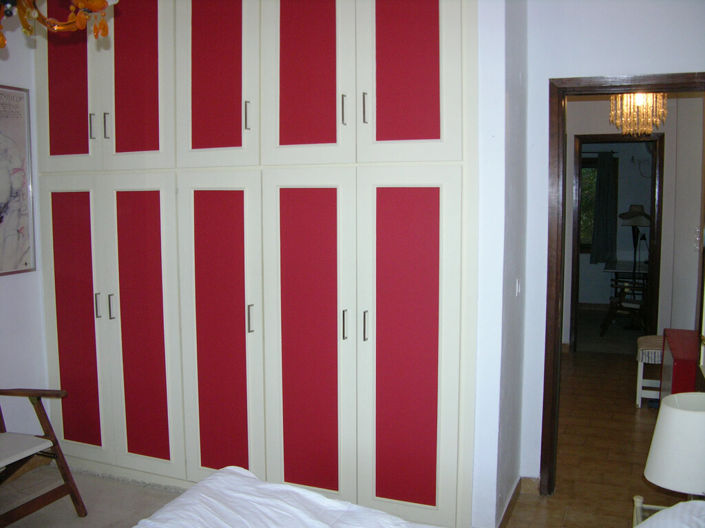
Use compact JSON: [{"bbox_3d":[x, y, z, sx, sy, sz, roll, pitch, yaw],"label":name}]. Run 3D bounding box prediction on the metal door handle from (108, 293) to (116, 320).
[{"bbox_3d":[-1.274,0.227,3.784,0.010,0.133,0.034,2,6,24],"label":"metal door handle"}]

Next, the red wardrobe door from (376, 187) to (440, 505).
[{"bbox_3d":[0.245,0.368,3.141,0.287,1.401,0.030,2,6,24],"label":"red wardrobe door"}]

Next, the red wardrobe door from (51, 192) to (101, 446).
[{"bbox_3d":[-1.510,0.306,3.934,0.278,1.394,0.030,2,6,24],"label":"red wardrobe door"}]

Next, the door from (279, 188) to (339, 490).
[{"bbox_3d":[-0.193,0.356,3.339,0.290,1.412,0.030,2,6,24],"label":"door"}]

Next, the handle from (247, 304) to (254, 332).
[{"bbox_3d":[-0.484,0.262,3.424,0.010,0.135,0.040,2,6,24],"label":"handle"}]

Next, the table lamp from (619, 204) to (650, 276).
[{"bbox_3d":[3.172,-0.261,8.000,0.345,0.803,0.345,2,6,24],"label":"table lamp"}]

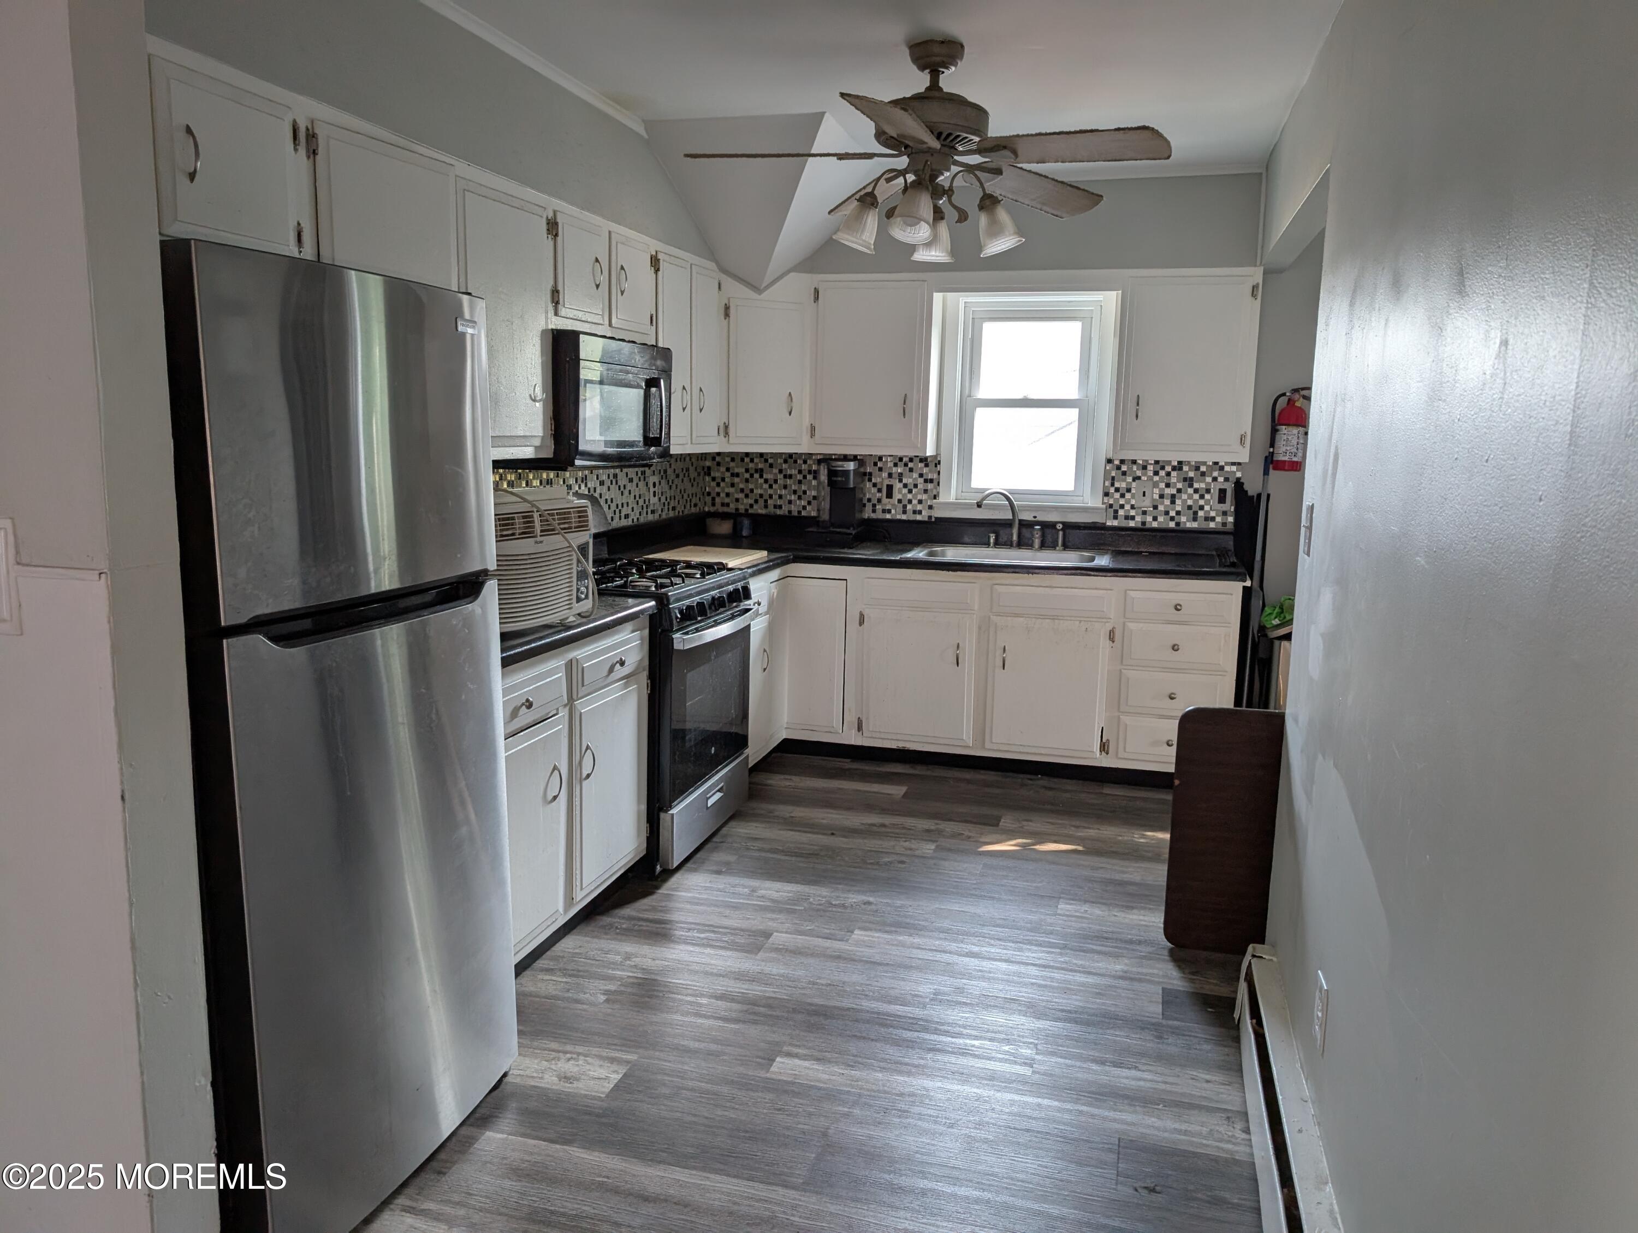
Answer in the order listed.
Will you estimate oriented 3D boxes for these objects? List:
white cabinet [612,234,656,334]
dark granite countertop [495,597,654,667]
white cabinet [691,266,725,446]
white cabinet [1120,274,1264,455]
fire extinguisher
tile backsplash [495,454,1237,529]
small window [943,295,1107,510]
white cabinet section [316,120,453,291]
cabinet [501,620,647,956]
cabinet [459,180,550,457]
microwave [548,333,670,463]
[{"bbox_3d":[-0.796,-1.175,4.067,0.320,0.320,0.400,3,10,15],"label":"white cabinet"},{"bbox_3d":[-0.944,0.030,3.172,0.645,0.042,1.020,3,10,15],"label":"dark granite countertop"},{"bbox_3d":[-0.611,-1.083,4.768,0.320,0.725,0.325,3,10,15],"label":"white cabinet"},{"bbox_3d":[1.560,-1.054,4.850,0.544,0.763,0.325,3,10,15],"label":"white cabinet"},{"bbox_3d":[2.005,-0.800,4.847,0.175,0.370,0.140,3,10,15],"label":"fire extinguisher"},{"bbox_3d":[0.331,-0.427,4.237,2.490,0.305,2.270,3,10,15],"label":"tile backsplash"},{"bbox_3d":[0.953,-0.971,5.215,0.735,0.975,0.100,3,10,15],"label":"small window"},{"bbox_3d":[-1.186,-0.981,2.813,0.330,0.345,0.540,3,9,16],"label":"white cabinet section"},{"bbox_3d":[-0.964,0.441,3.238,0.620,0.785,0.990,3,10,15],"label":"cabinet"},{"bbox_3d":[-1.032,-0.843,3.320,0.325,0.748,0.504,3,10,15],"label":"cabinet"},{"bbox_3d":[-0.825,-0.745,3.939,0.412,0.406,0.757,3,10,15],"label":"microwave"}]

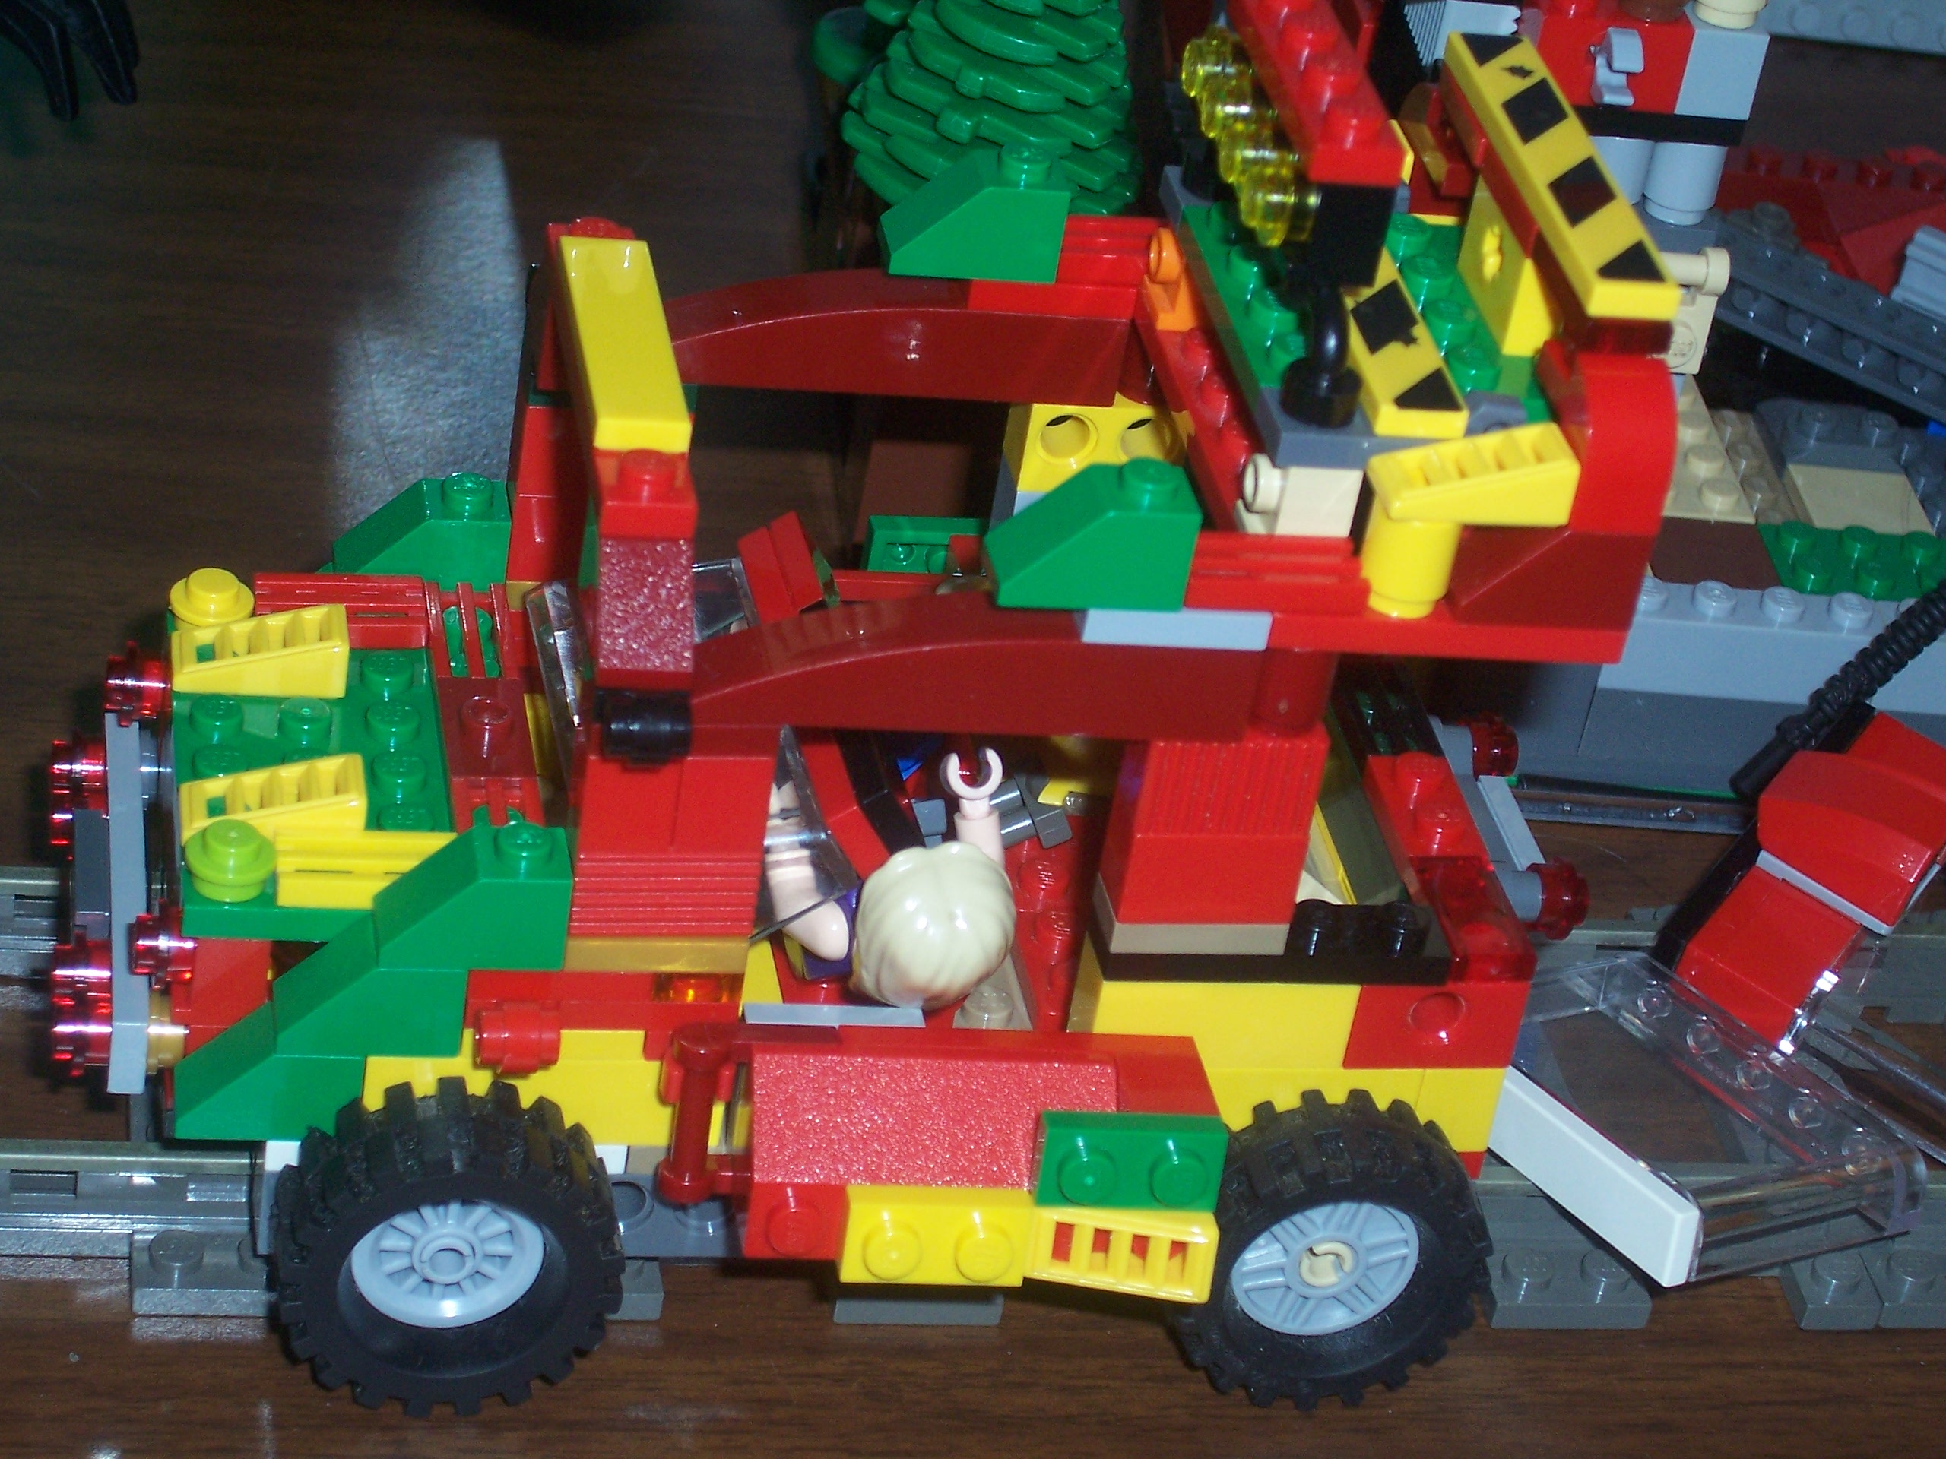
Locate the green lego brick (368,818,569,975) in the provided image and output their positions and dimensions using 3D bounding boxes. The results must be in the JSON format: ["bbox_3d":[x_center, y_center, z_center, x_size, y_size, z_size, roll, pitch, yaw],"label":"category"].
[{"bbox_3d":[-0.043,0.014,0.395,0.016,0.011,0.008,2,34,-13],"label":"green lego brick"}]

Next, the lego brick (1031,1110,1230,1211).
[{"bbox_3d":[0.014,0.038,0.397,0.016,0.008,0.005,2,26,-10],"label":"lego brick"}]

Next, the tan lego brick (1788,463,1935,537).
[{"bbox_3d":[0.113,-0.028,0.585,0.016,0.003,0.016,4,34,-9],"label":"tan lego brick"}]

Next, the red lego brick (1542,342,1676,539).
[{"bbox_3d":[0.054,-0.026,0.391,0.008,0.013,0.016,2,34,-13],"label":"red lego brick"}]

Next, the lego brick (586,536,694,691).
[{"bbox_3d":[-0.027,-0.012,0.384,0.008,0.011,0.016,2,34,-14],"label":"lego brick"}]

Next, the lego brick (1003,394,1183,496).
[{"bbox_3d":[0.012,-0.029,0.445,0.016,0.010,0.008,2,35,-13],"label":"lego brick"}]

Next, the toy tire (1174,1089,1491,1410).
[{"bbox_3d":[0.032,0.048,0.422,0.030,0.030,0.013,0,39,-16],"label":"toy tire"}]

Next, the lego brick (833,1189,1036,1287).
[{"bbox_3d":[-0.003,0.044,0.399,0.016,0.008,0.005,3,27,-12],"label":"lego brick"}]

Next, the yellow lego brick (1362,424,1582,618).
[{"bbox_3d":[0.041,-0.018,0.390,0.016,0.016,0.008,2,34,-13],"label":"yellow lego brick"}]

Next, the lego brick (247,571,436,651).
[{"bbox_3d":[-0.060,-0.010,0.432,0.016,0.003,0.008,2,34,-14],"label":"lego brick"}]

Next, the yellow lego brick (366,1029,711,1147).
[{"bbox_3d":[-0.038,0.029,0.407,0.032,0.012,0.009,2,35,-13],"label":"yellow lego brick"}]

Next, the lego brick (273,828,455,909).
[{"bbox_3d":[-0.053,0.012,0.401,0.016,0.003,0.008,2,34,-13],"label":"lego brick"}]

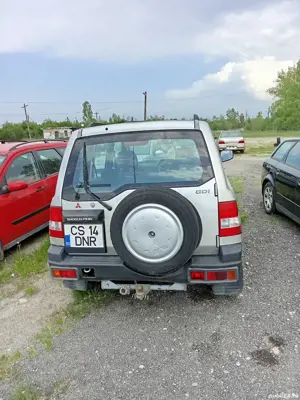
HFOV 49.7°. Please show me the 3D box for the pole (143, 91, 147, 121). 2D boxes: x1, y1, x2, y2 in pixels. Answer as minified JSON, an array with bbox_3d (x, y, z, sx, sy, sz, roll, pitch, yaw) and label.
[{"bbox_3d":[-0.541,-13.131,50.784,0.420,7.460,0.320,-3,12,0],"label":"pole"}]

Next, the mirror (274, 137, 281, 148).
[{"bbox_3d":[2.562,-1.155,6.500,0.150,0.210,0.120,-3,12,0],"label":"mirror"}]

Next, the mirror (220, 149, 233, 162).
[{"bbox_3d":[1.085,-0.633,4.600,0.200,0.180,0.120,-2,12,8],"label":"mirror"}]

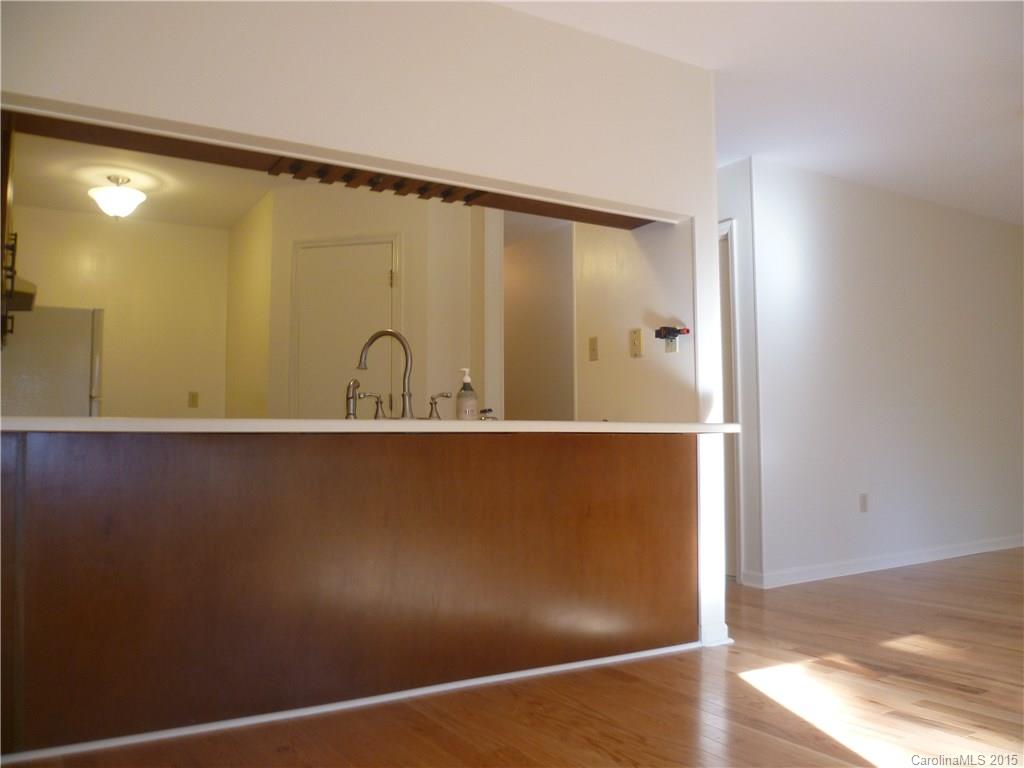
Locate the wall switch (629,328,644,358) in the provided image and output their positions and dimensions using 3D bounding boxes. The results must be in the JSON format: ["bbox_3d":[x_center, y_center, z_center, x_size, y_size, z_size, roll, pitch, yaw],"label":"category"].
[{"bbox_3d":[0.571,-0.181,3.764,0.015,0.127,0.078,2,-5,-30],"label":"wall switch"}]

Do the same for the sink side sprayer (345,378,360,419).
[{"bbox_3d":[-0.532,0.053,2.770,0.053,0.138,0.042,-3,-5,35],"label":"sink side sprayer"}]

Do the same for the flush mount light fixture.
[{"bbox_3d":[-2.381,-1.118,5.007,0.350,0.248,0.350,2,-5,-30],"label":"flush mount light fixture"}]

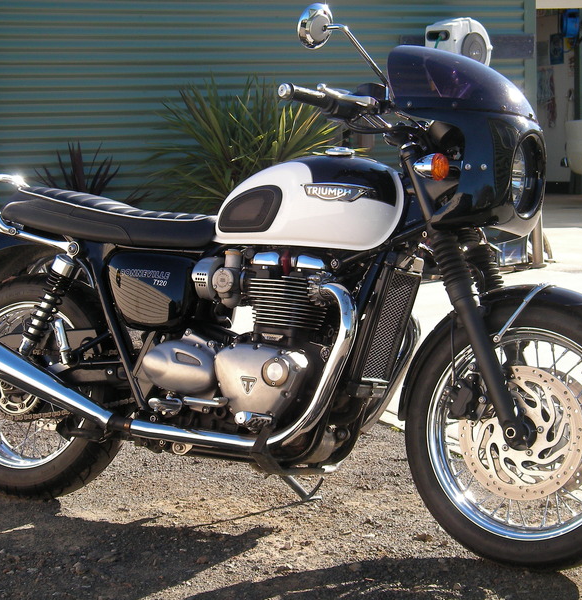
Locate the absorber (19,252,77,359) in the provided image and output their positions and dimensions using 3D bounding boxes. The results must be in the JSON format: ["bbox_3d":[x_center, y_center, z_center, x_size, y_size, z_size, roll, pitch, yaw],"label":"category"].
[{"bbox_3d":[-0.653,0.023,3.874,0.080,0.340,0.075,24,7,28],"label":"absorber"}]

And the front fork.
[{"bbox_3d":[0.447,-0.013,3.464,0.110,0.770,0.260,-26,-16,27],"label":"front fork"}]

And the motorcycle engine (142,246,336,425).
[{"bbox_3d":[-0.085,0.093,3.711,0.500,0.450,0.380,3,-3,29],"label":"motorcycle engine"}]

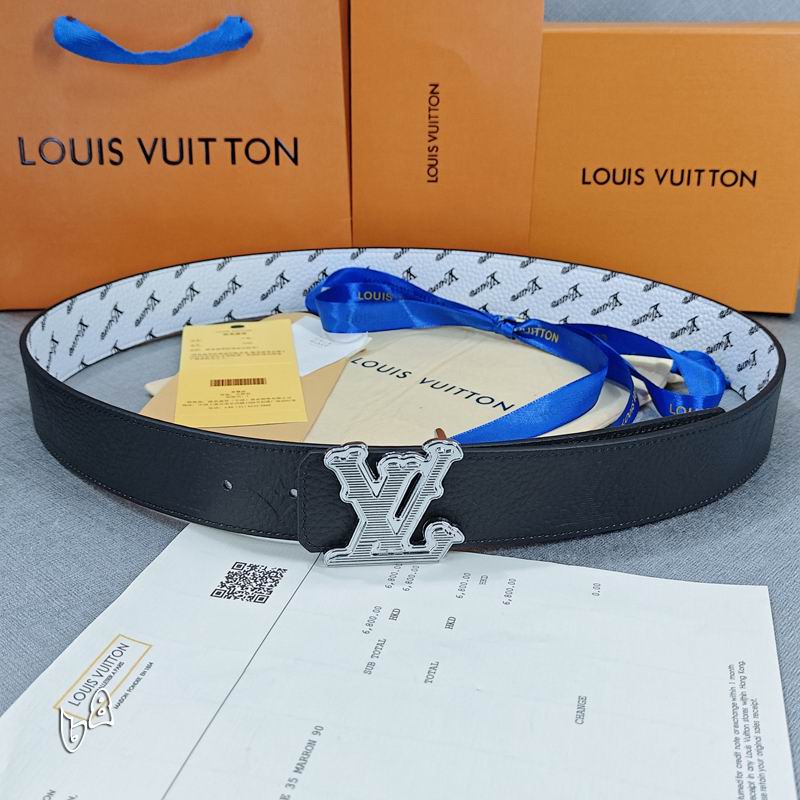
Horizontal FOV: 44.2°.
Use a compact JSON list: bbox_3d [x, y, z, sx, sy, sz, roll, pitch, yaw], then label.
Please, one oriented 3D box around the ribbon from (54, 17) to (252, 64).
[{"bbox_3d":[-0.144,-0.207,0.570,0.116,0.028,0.020,0,22,0],"label":"ribbon"}]

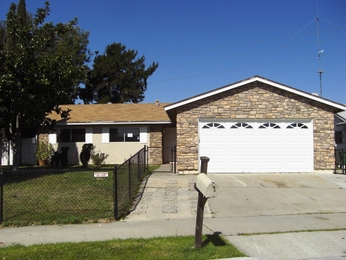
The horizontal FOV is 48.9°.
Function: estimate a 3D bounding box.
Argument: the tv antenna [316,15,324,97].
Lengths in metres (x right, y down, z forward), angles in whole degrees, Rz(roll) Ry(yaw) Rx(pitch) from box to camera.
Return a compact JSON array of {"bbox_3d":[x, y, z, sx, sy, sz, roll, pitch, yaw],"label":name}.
[{"bbox_3d":[10.939,-3.389,28.000,0.400,10.200,0.400,-1,0,0],"label":"tv antenna"}]

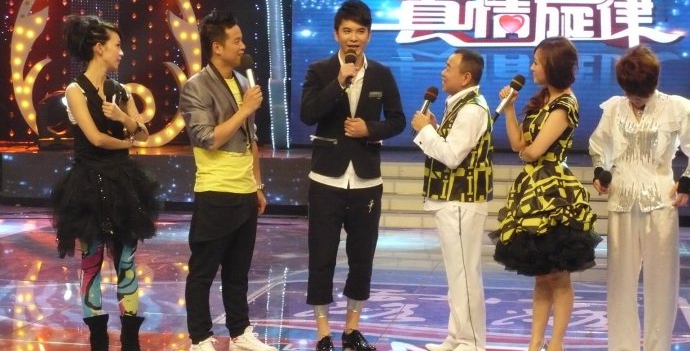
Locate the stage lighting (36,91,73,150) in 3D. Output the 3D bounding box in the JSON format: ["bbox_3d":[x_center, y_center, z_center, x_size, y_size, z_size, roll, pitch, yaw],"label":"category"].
[{"bbox_3d":[-3.079,-0.604,14.279,0.390,0.620,0.420,1,4,-6],"label":"stage lighting"}]

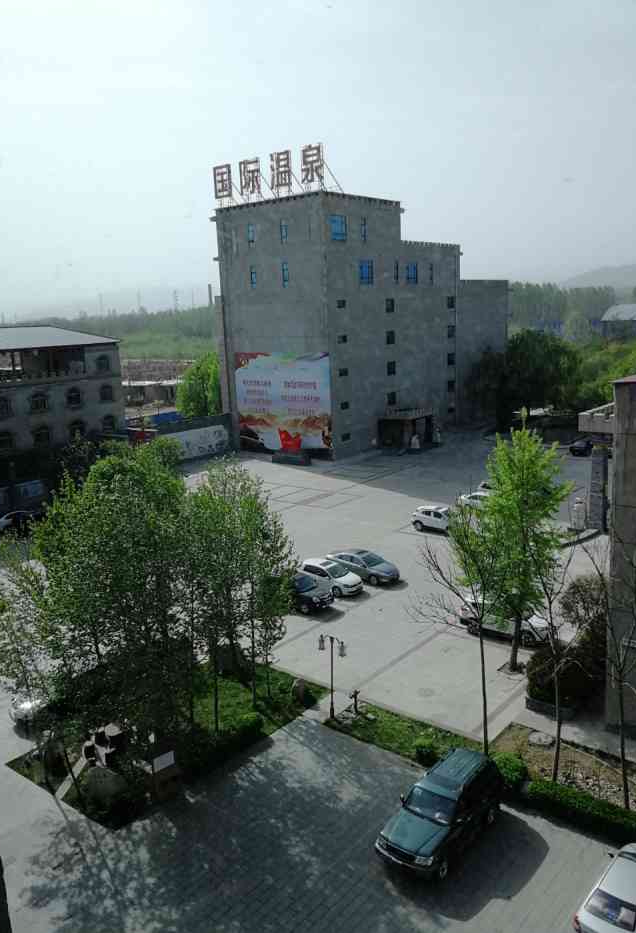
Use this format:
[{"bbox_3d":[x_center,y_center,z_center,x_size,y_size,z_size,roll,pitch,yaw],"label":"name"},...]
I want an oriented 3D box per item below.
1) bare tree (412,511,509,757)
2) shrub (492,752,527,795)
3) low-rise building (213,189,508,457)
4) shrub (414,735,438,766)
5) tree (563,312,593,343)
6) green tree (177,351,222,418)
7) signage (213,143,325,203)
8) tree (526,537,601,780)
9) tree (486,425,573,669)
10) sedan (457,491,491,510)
[{"bbox_3d":[4.866,5.696,24.176,3.200,9.100,3.000,-3,11,0],"label":"bare tree"},{"bbox_3d":[6.155,9.835,23.393,1.200,1.150,1.200,-3,11,0],"label":"shrub"},{"bbox_3d":[9.371,-19.719,101.694,15.700,28.800,46.400,6,14,38],"label":"low-rise building"},{"bbox_3d":[3.731,9.800,25.025,0.850,0.880,0.850,-3,11,0],"label":"shrub"},{"bbox_3d":[84.425,-44.384,236.780,9.800,13.500,9.800,-3,12,0],"label":"tree"},{"bbox_3d":[-14.697,-8.401,91.033,6.000,11.700,6.000,-3,12,0],"label":"green tree"},{"bbox_3d":[-5.799,-32.280,80.803,15.900,4.100,0.500,6,14,38],"label":"signage"},{"bbox_3d":[7.726,6.211,22.906,2.500,8.300,2.400,-3,11,0],"label":"tree"},{"bbox_3d":[8.757,3.502,30.422,3.600,10.600,3.600,-3,12,0],"label":"tree"},{"bbox_3d":[13.115,2.685,55.921,4.550,1.470,1.790,7,15,40],"label":"sedan"}]

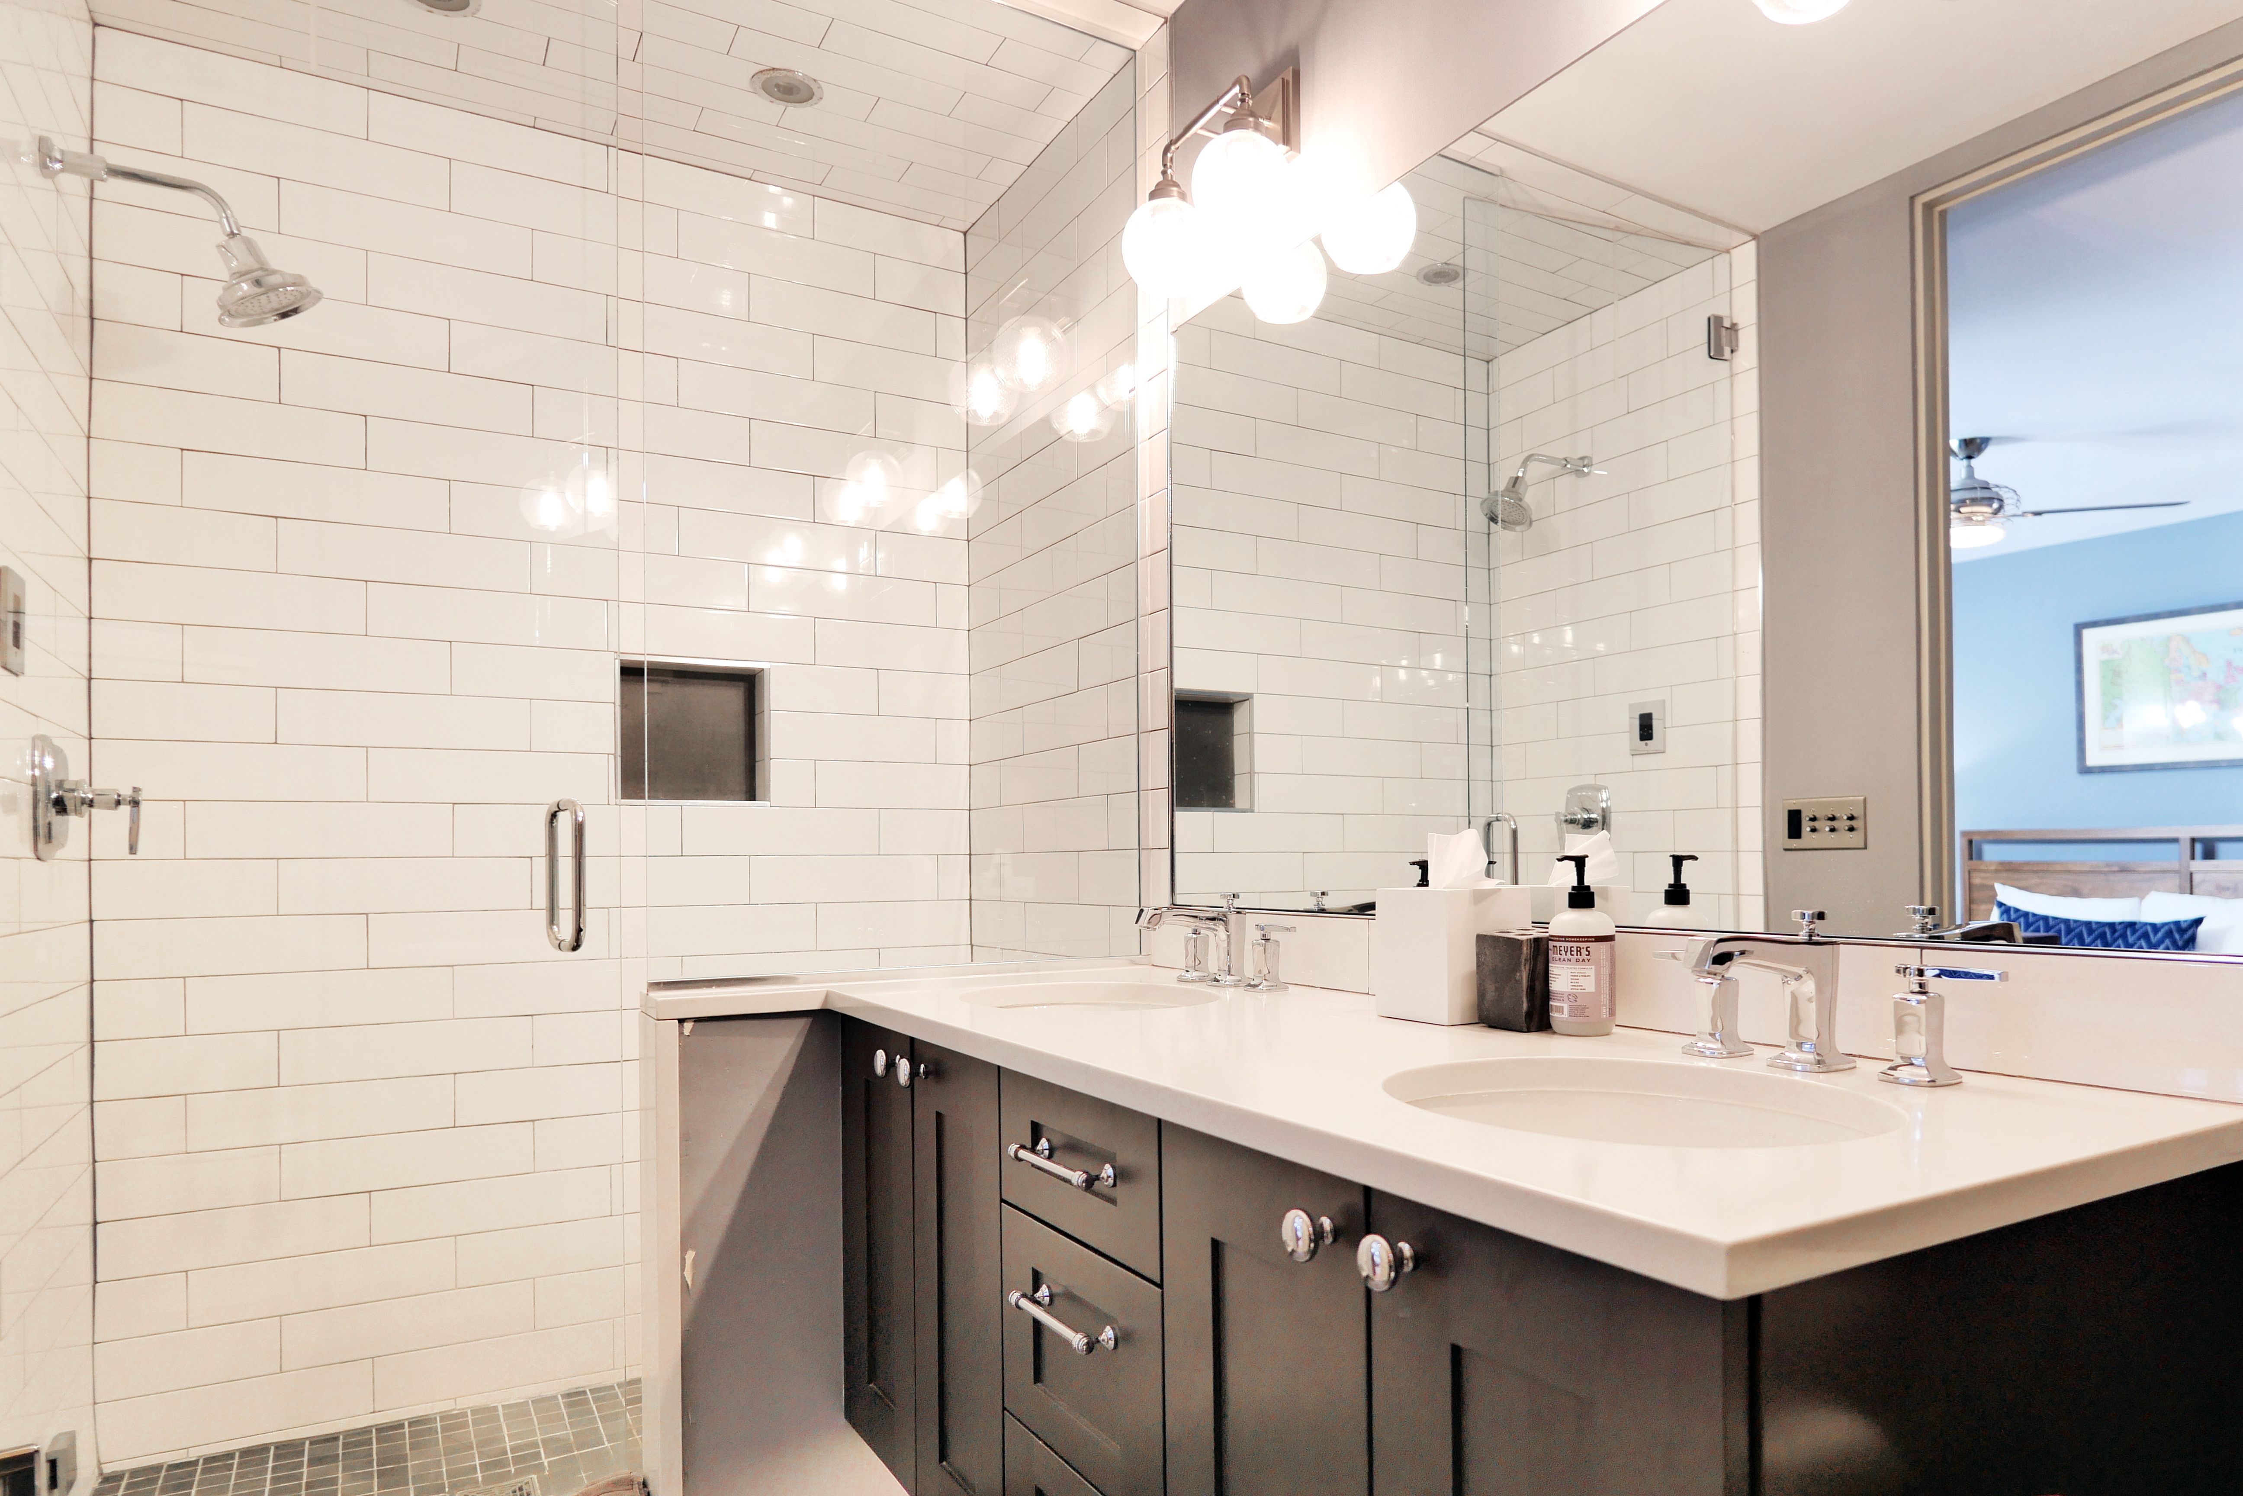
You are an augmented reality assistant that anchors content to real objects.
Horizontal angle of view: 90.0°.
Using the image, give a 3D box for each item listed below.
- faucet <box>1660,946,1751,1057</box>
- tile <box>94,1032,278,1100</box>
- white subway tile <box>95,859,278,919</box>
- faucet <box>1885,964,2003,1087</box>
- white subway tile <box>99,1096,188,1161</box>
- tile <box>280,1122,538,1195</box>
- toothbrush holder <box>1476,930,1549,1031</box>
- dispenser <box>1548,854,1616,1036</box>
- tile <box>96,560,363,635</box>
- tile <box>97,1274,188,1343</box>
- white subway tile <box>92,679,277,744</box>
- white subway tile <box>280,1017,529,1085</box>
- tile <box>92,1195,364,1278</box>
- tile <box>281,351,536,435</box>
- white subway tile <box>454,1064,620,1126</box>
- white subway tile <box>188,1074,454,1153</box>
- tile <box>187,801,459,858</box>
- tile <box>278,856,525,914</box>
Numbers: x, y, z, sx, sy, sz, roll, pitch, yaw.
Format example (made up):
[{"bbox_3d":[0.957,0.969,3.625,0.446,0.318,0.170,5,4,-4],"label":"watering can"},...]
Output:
[{"bbox_3d":[0.554,0.239,1.068,0.046,0.092,0.076,1,-3,-28],"label":"faucet"},{"bbox_3d":[-1.643,0.558,1.980,0.259,0.102,0.010,1,-3,-25],"label":"tile"},{"bbox_3d":[-1.645,0.249,1.982,0.257,0.102,0.010,1,-3,-25],"label":"white subway tile"},{"bbox_3d":[0.663,0.221,0.907,0.046,0.092,0.073,1,-3,-28],"label":"faucet"},{"bbox_3d":[-1.701,0.657,1.945,0.126,0.101,0.010,1,-3,-25],"label":"white subway tile"},{"bbox_3d":[-1.335,0.774,2.115,0.406,0.101,0.010,1,-3,-25],"label":"tile"},{"bbox_3d":[0.449,0.259,1.247,0.069,0.099,0.069,1,-3,-30],"label":"toothbrush holder"},{"bbox_3d":[0.489,0.207,1.199,0.070,0.188,0.067,2,-3,-35],"label":"dispenser"},{"bbox_3d":[-1.585,-0.265,2.007,0.397,0.101,0.010,1,-3,-25],"label":"tile"},{"bbox_3d":[-1.701,0.969,1.950,0.120,0.102,0.010,1,-3,-25],"label":"tile"},{"bbox_3d":[-1.647,-0.061,1.983,0.257,0.102,0.010,1,-3,-25],"label":"white subway tile"},{"bbox_3d":[-1.341,0.570,2.122,0.407,0.102,0.010,1,-3,-25],"label":"white subway tile"},{"bbox_3d":[-1.576,0.868,2.001,0.397,0.101,0.010,1,-3,-25],"label":"tile"},{"bbox_3d":[-1.349,-0.668,2.128,0.407,0.102,0.010,1,-3,-25],"label":"tile"},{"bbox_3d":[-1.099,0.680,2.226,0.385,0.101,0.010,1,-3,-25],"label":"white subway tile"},{"bbox_3d":[-1.463,0.668,2.064,0.407,0.102,0.010,1,-3,-25],"label":"white subway tile"},{"bbox_3d":[-1.462,0.152,2.061,0.406,0.101,0.010,1,-3,-25],"label":"tile"},{"bbox_3d":[-1.339,0.259,2.118,0.406,0.101,0.010,1,-3,-25],"label":"tile"}]

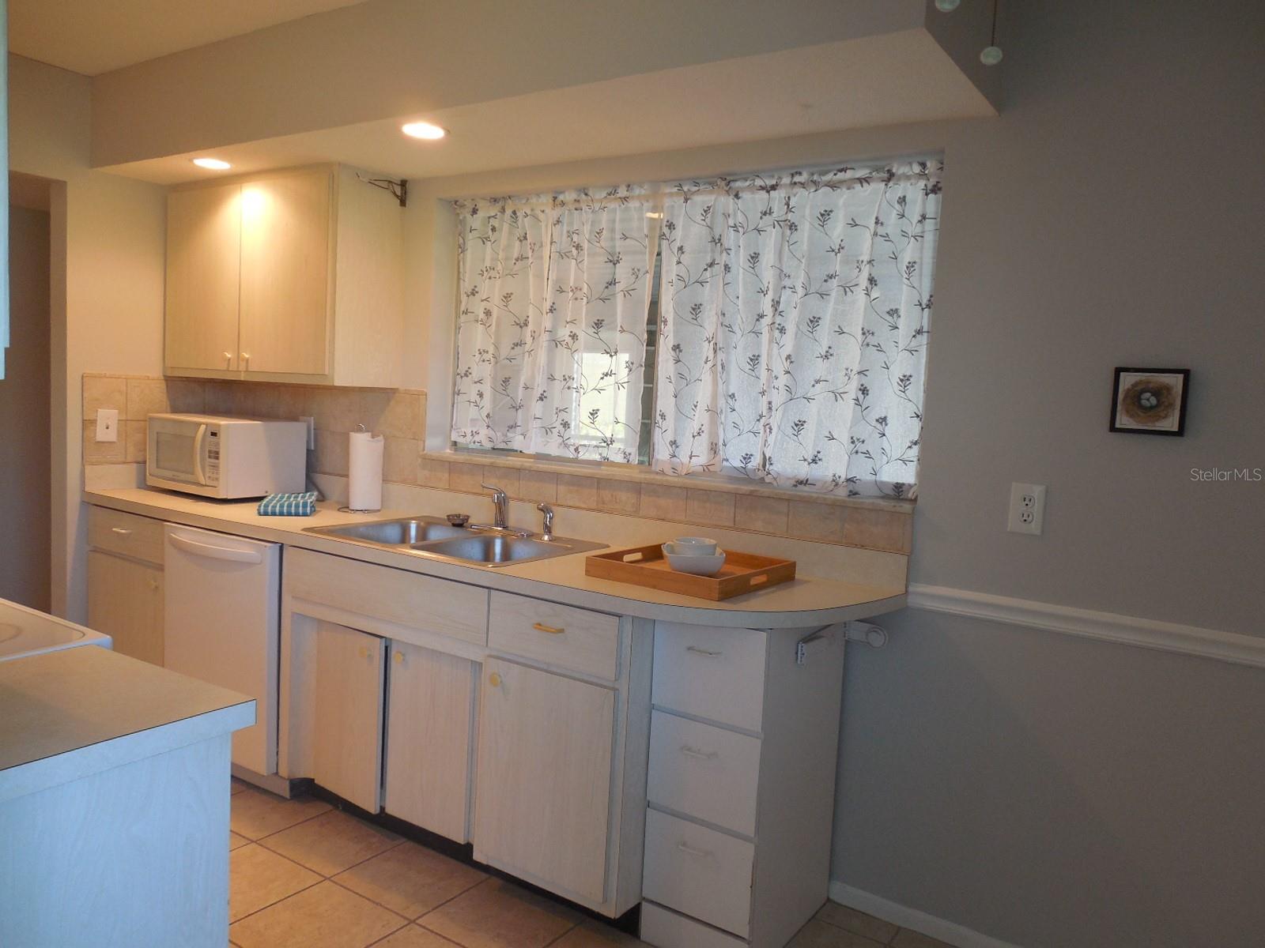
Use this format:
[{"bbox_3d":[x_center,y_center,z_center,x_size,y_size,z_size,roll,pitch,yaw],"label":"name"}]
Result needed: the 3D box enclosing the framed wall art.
[{"bbox_3d":[1.198,-0.168,2.119,0.153,0.153,0.018,6,6,32],"label":"framed wall art"}]

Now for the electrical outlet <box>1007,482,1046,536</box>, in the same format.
[{"bbox_3d":[0.983,0.087,2.277,0.080,0.124,0.008,6,6,32],"label":"electrical outlet"}]

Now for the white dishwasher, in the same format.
[{"bbox_3d":[-1.269,0.579,3.359,0.587,0.788,0.592,6,6,32],"label":"white dishwasher"}]

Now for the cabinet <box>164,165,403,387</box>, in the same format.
[{"bbox_3d":[-1.379,-0.740,3.560,1.039,0.761,0.322,6,6,32],"label":"cabinet"}]

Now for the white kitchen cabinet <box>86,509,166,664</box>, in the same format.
[{"bbox_3d":[-1.762,0.525,3.696,0.552,0.773,0.572,6,6,32],"label":"white kitchen cabinet"}]

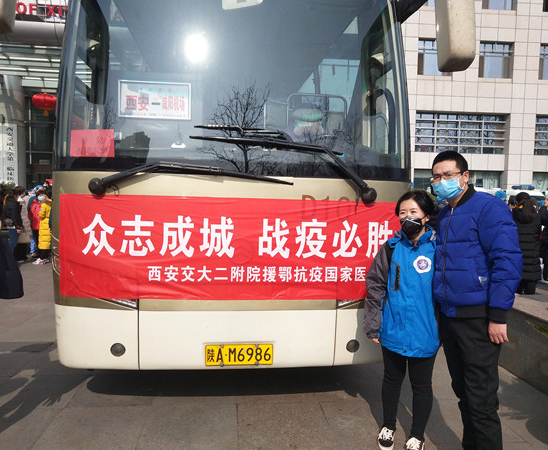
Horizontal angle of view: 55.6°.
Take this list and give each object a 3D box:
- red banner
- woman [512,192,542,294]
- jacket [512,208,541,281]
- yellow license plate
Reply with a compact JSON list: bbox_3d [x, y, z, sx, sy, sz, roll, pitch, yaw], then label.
[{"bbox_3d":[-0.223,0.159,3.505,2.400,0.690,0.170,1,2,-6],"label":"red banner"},{"bbox_3d":[3.568,0.320,7.400,0.480,1.570,0.340,2,4,11],"label":"woman"},{"bbox_3d":[3.568,0.278,7.400,0.460,1.020,0.320,2,4,11],"label":"jacket"},{"bbox_3d":[-0.223,0.856,3.412,0.440,0.140,0.020,1,4,-6],"label":"yellow license plate"}]

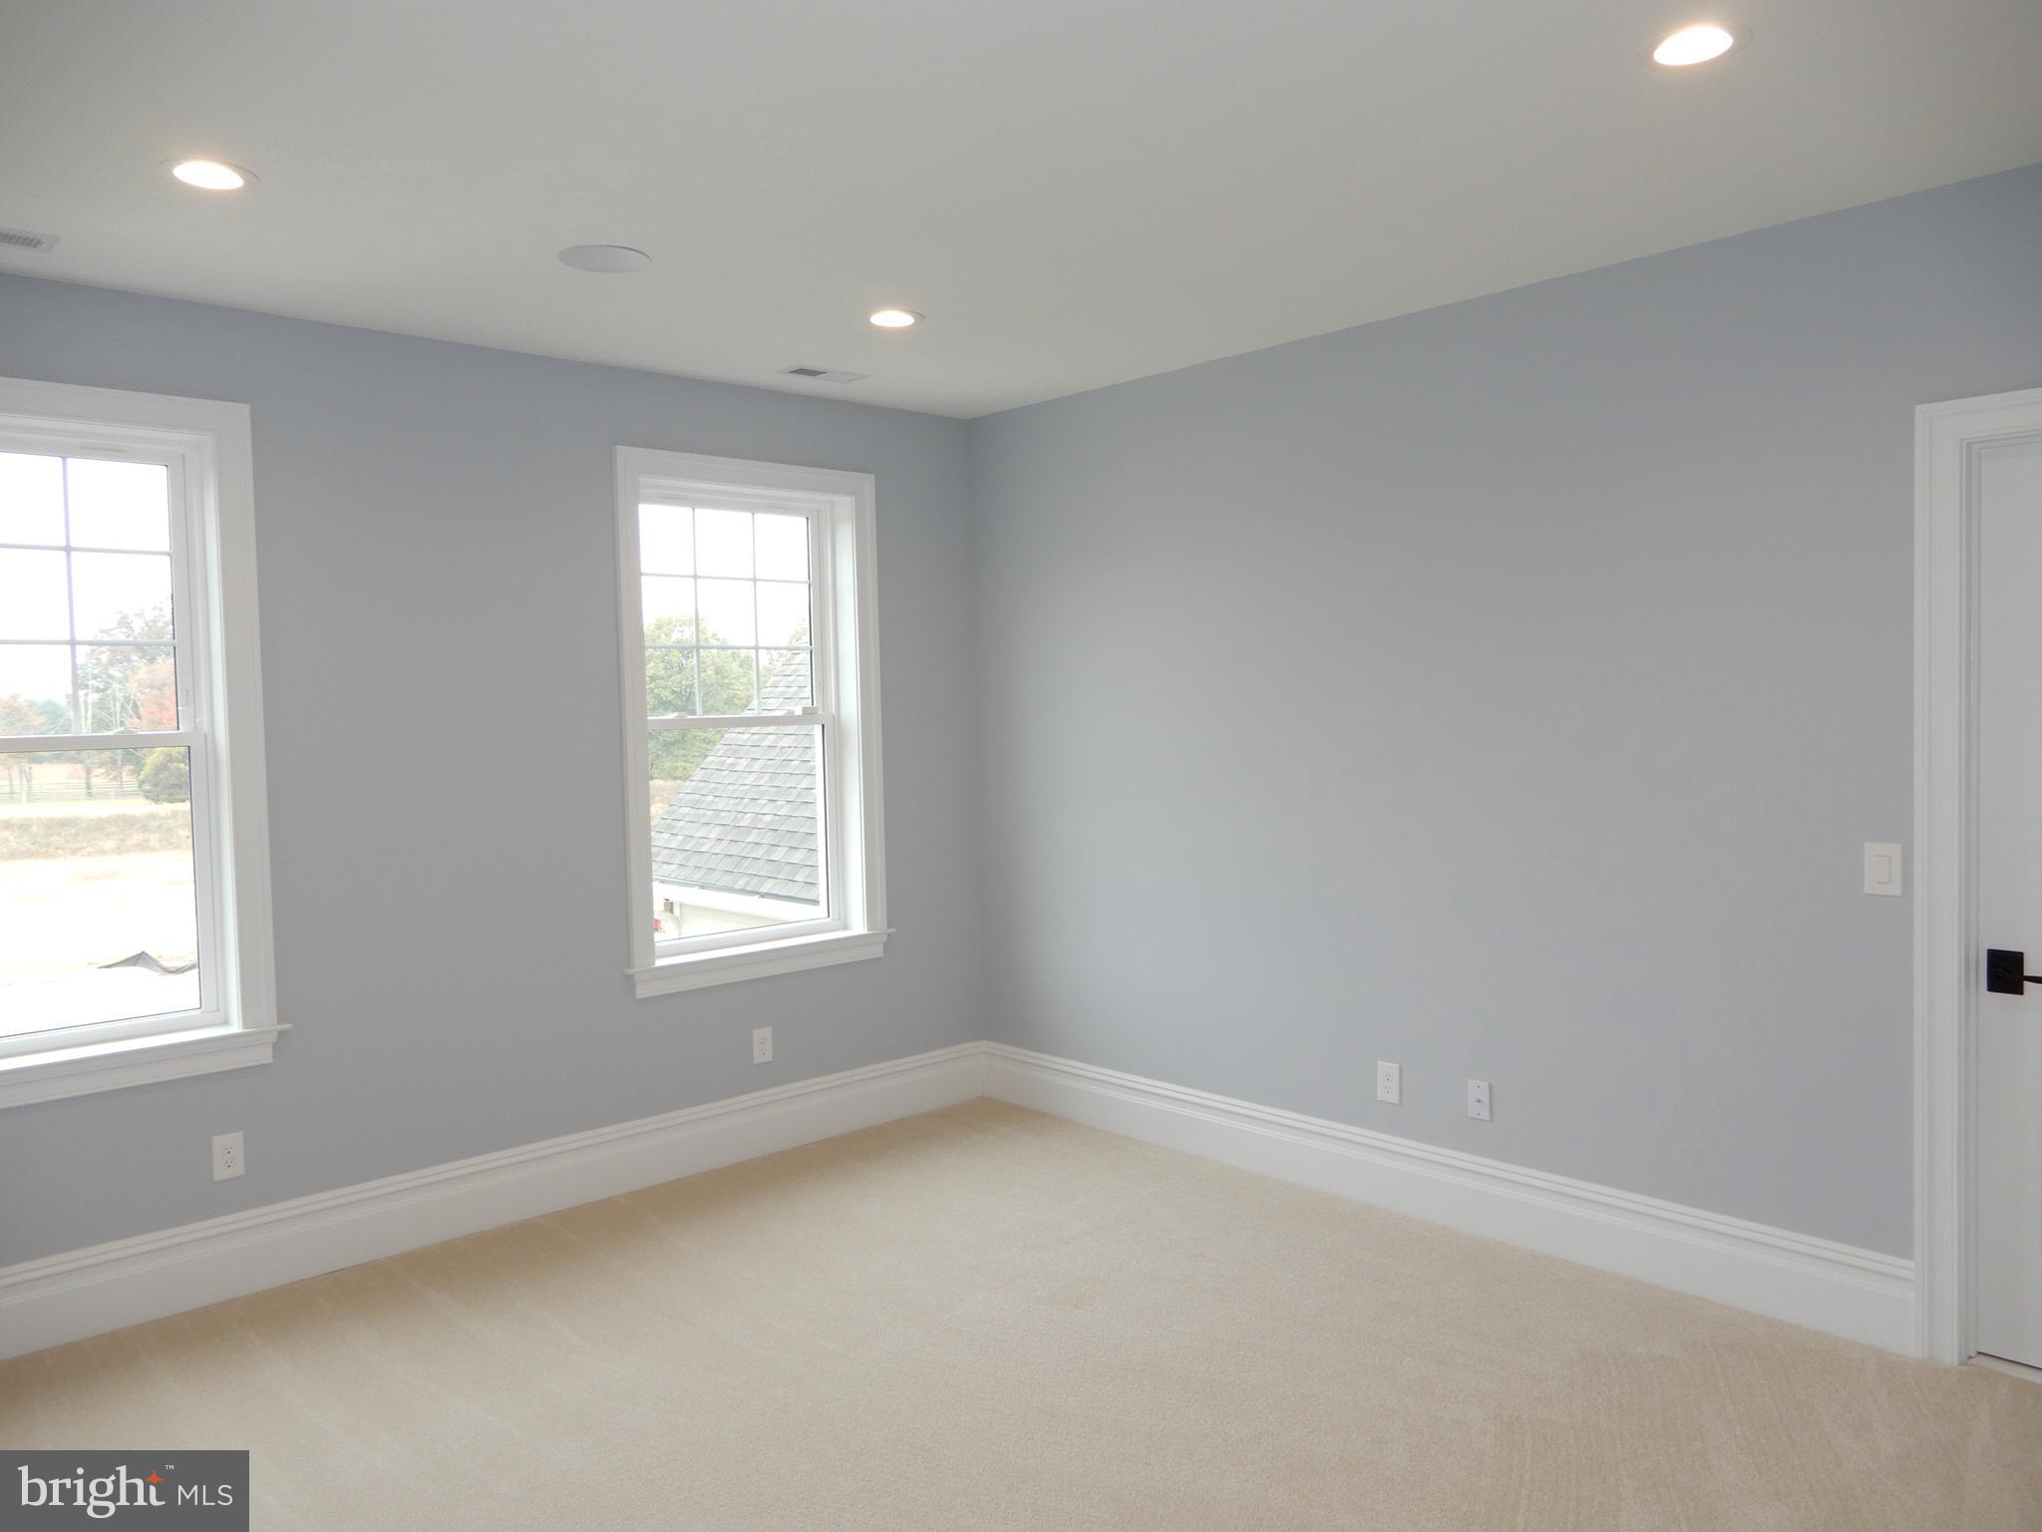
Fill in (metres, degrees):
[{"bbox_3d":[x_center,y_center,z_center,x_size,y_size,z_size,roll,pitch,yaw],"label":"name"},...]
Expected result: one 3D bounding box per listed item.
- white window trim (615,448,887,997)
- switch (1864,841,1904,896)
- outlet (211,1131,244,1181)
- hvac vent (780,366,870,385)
[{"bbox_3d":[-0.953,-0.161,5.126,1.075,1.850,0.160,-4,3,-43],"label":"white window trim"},{"bbox_3d":[2.058,0.248,3.381,0.011,0.124,0.079,-4,3,-43],"label":"switch"},{"bbox_3d":[-2.200,1.087,3.937,0.079,0.124,0.010,-4,3,-43],"label":"outlet"},{"bbox_3d":[-0.678,-1.343,4.879,0.296,0.012,0.150,-4,3,-43],"label":"hvac vent"}]

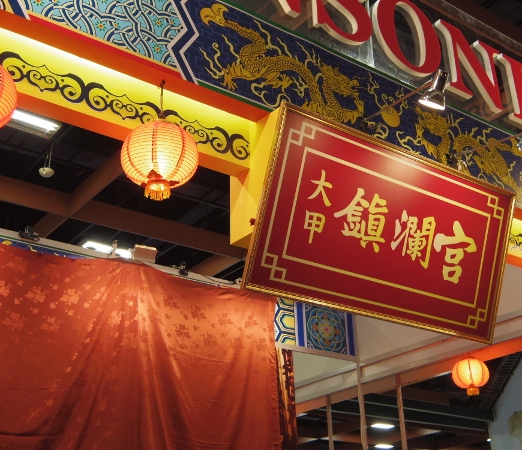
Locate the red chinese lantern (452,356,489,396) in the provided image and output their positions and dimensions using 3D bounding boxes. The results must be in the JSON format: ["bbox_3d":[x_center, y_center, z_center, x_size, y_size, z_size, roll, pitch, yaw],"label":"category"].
[{"bbox_3d":[1.888,1.362,7.320,0.340,0.349,0.340,-1,-24,-1],"label":"red chinese lantern"}]

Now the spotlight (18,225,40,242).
[{"bbox_3d":[-1.901,0.069,6.660,0.170,0.140,0.150,15,-29,-33],"label":"spotlight"}]

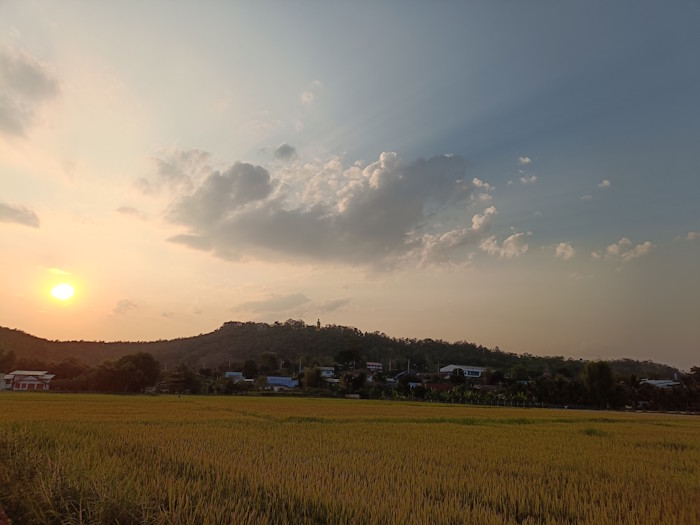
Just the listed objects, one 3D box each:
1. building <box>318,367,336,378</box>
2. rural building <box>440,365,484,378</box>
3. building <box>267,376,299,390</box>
[{"bbox_3d":[-10.370,47.920,219.590,6.420,4.880,6.500,0,-15,5],"label":"building"},{"bbox_3d":[48.930,47.500,219.660,18.540,5.340,10.000,-1,-15,12],"label":"rural building"},{"bbox_3d":[-24.320,44.090,183.210,10.970,4.850,7.500,3,-15,-5],"label":"building"}]

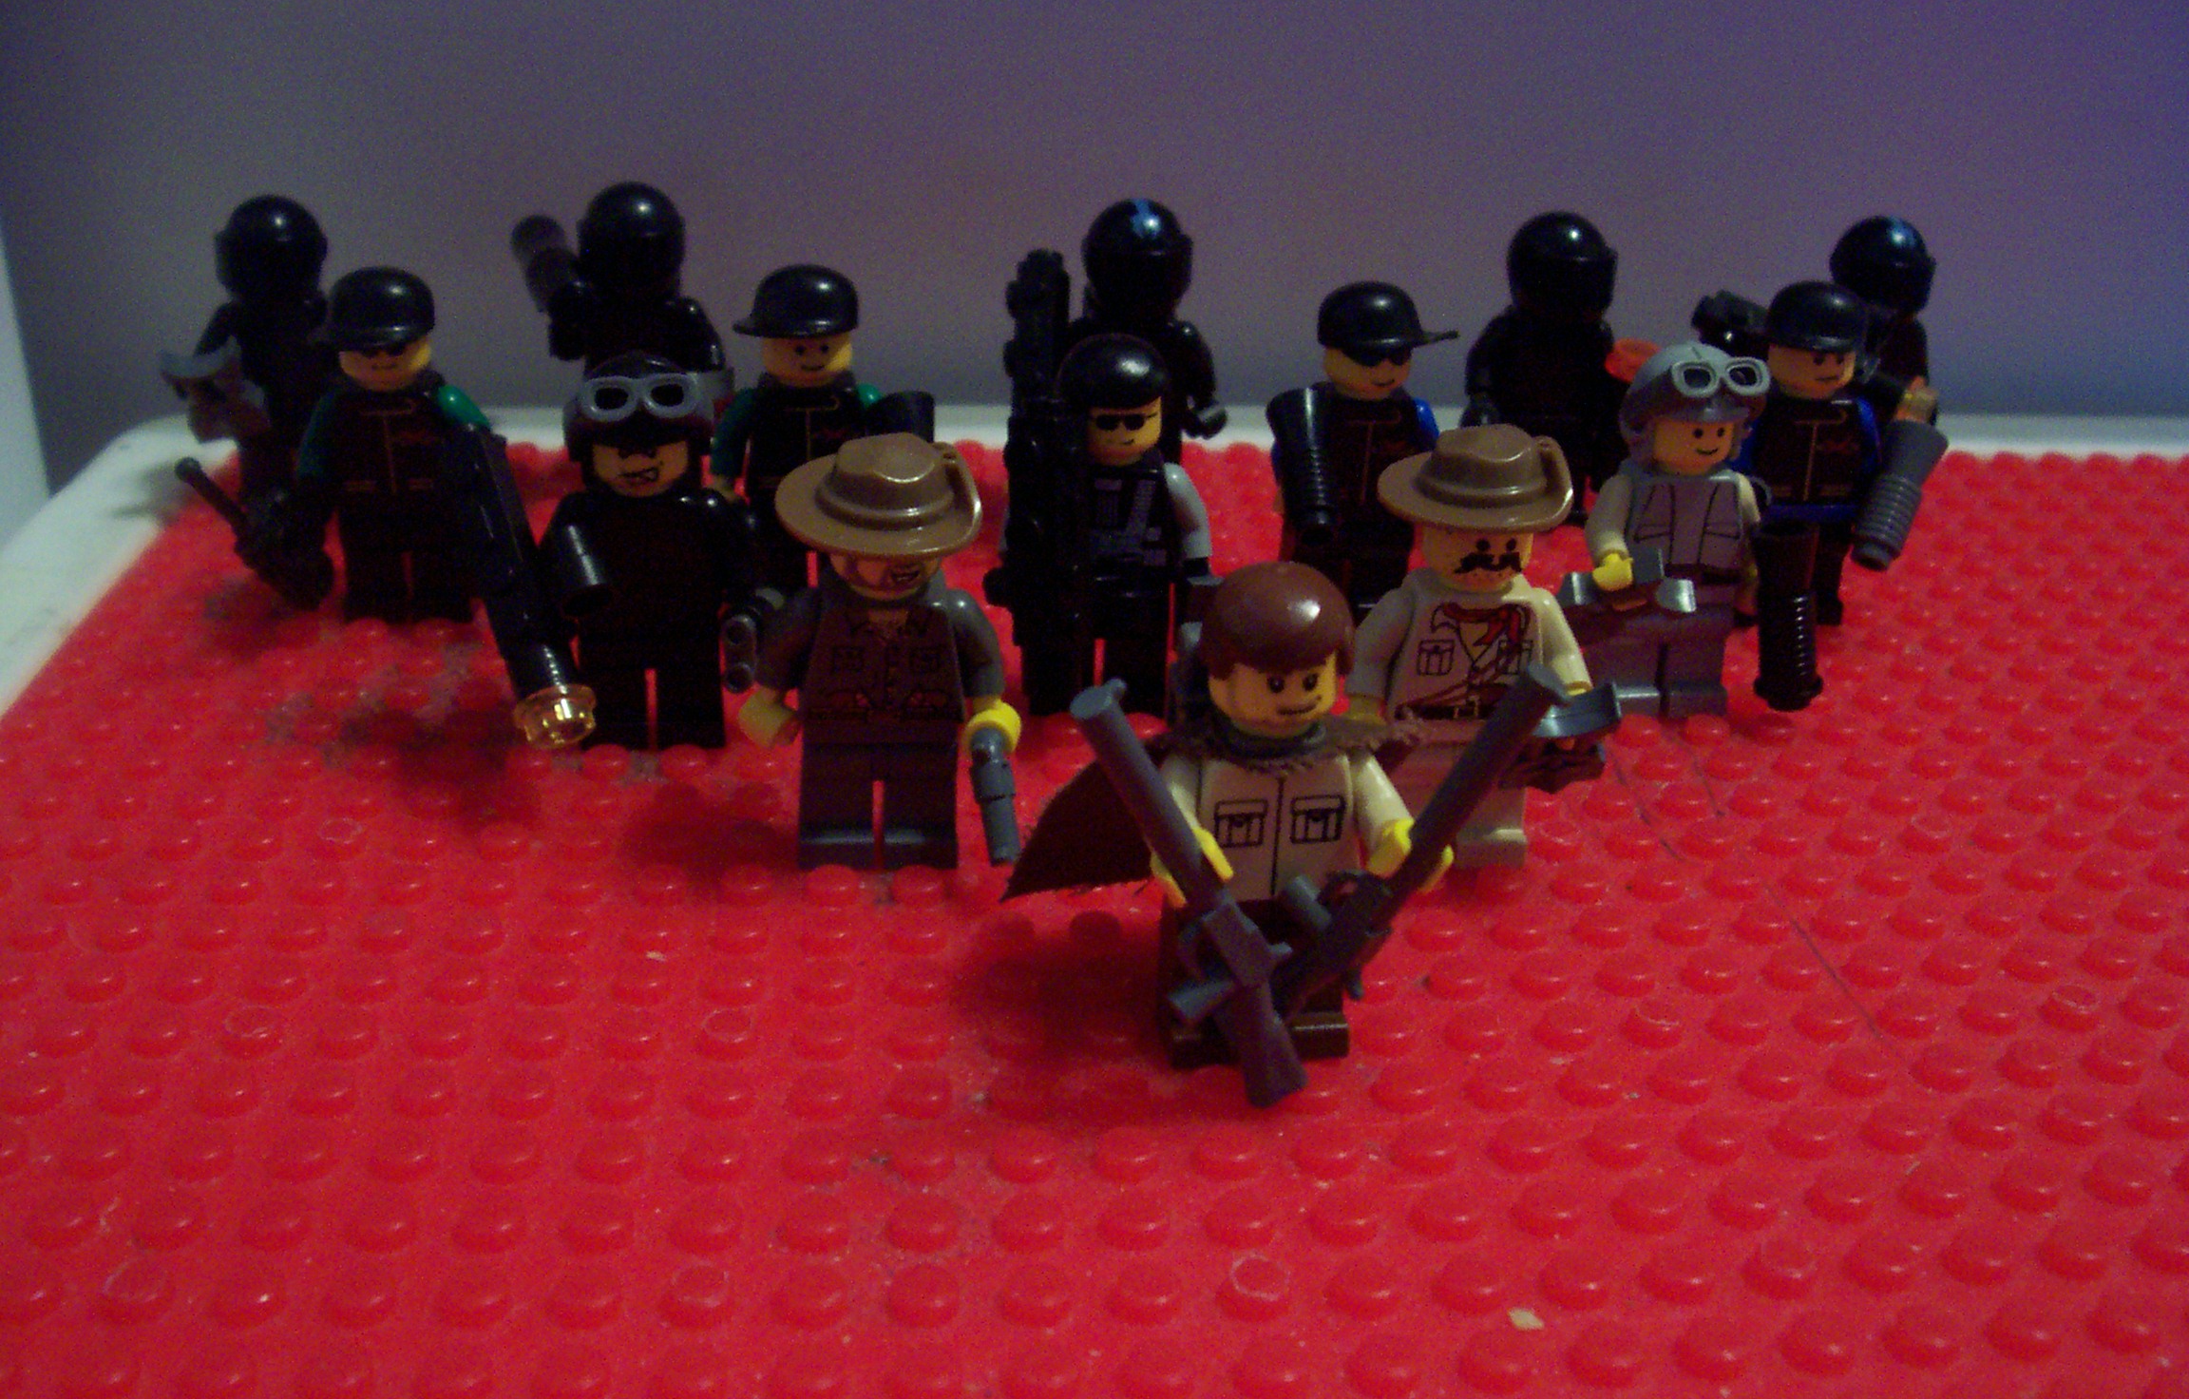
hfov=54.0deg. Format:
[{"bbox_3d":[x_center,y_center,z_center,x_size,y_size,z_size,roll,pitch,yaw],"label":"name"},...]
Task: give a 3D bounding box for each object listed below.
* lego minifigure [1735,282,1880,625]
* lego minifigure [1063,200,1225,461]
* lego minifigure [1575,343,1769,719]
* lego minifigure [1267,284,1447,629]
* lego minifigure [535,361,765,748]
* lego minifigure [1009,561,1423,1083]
[{"bbox_3d":[0.086,-0.028,0.259,0.022,0.043,0.015,0,27,-5],"label":"lego minifigure"},{"bbox_3d":[0.005,-0.044,0.280,0.022,0.043,0.015,0,27,-5],"label":"lego minifigure"},{"bbox_3d":[0.063,-0.018,0.235,0.024,0.043,0.018,0,27,-5],"label":"lego minifigure"},{"bbox_3d":[0.031,-0.028,0.253,0.025,0.042,0.018,0,27,-5],"label":"lego minifigure"},{"bbox_3d":[-0.045,-0.014,0.218,0.023,0.042,0.018,0,27,-5],"label":"lego minifigure"},{"bbox_3d":[0.011,0.010,0.174,0.035,0.044,0.020,0,27,-5],"label":"lego minifigure"}]

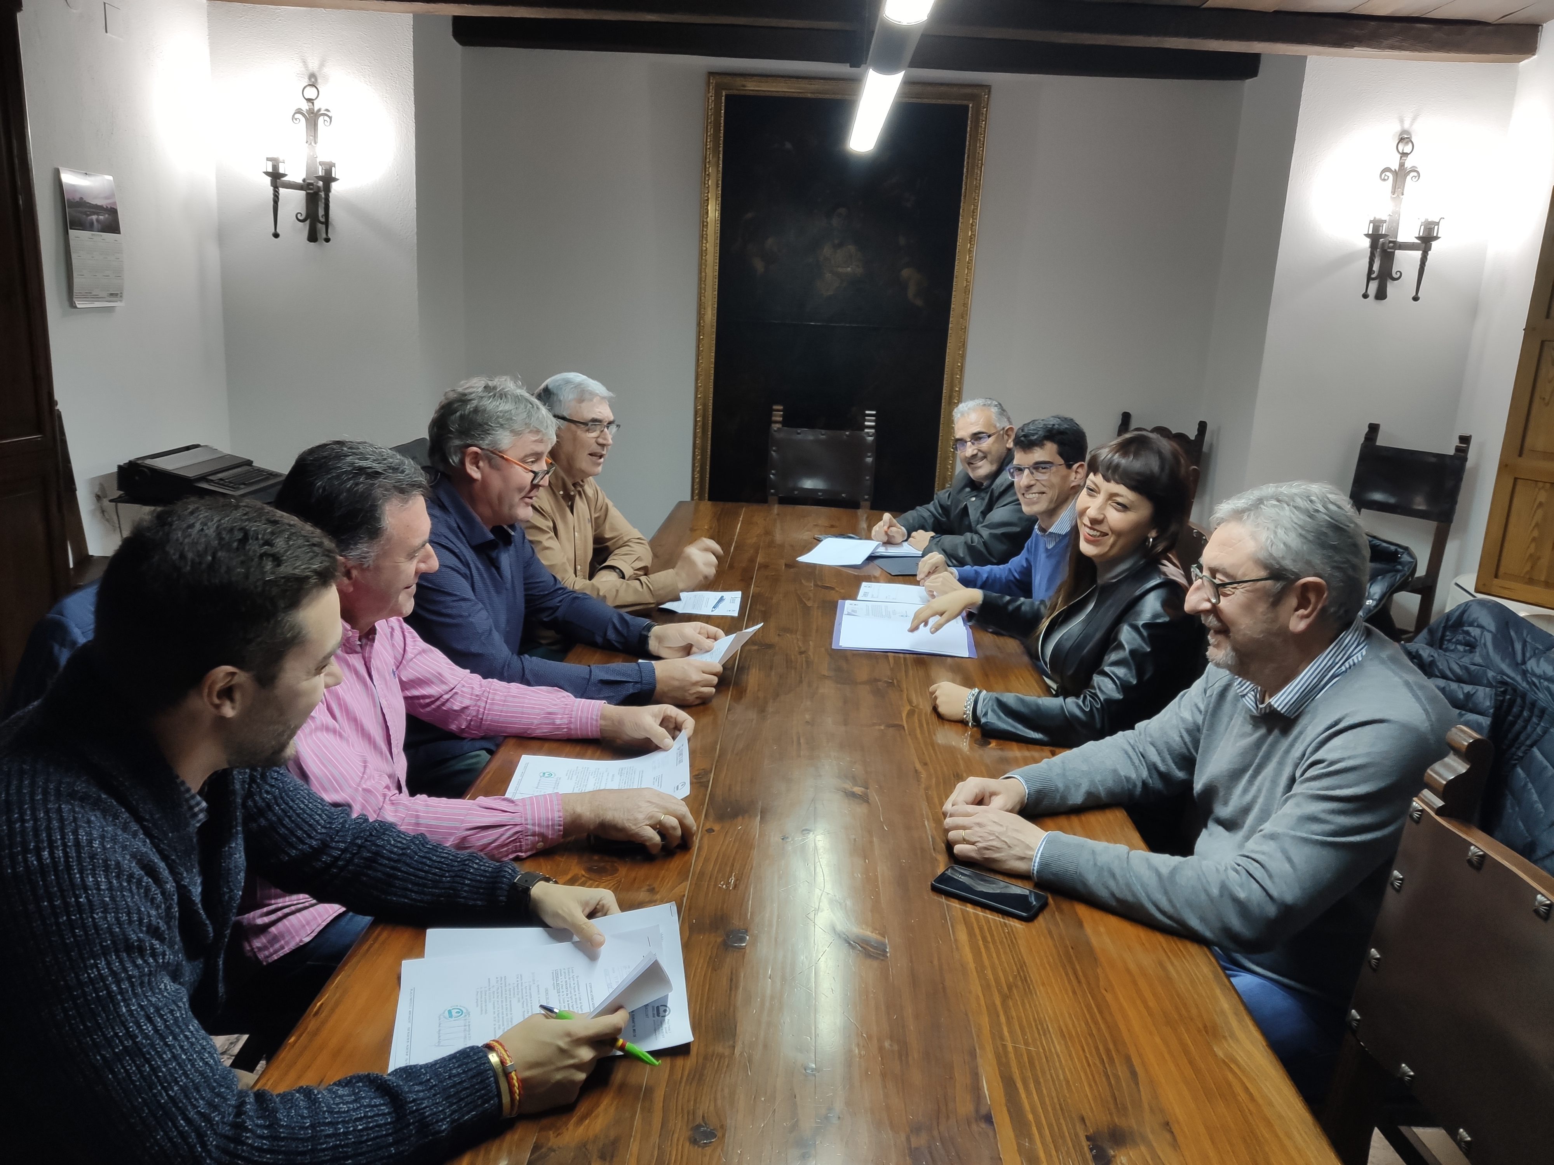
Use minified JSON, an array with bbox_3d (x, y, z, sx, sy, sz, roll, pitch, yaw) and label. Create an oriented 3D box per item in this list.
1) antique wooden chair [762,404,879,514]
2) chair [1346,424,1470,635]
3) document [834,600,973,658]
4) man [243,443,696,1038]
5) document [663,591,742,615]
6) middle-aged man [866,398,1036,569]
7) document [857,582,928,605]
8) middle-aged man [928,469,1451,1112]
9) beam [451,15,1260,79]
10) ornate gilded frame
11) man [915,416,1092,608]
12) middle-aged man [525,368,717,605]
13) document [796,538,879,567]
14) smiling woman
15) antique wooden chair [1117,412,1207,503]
[{"bbox_3d":[0.155,-0.155,5.133,0.465,1.120,0.480,3,13,-1],"label":"antique wooden chair"},{"bbox_3d":[2.769,-0.123,5.562,0.480,1.120,0.470,-9,18,-43],"label":"chair"},{"bbox_3d":[0.316,0.106,3.056,0.320,0.012,0.460,3,13,0],"label":"document"},{"bbox_3d":[-0.511,0.429,1.882,0.700,1.330,0.560,3,13,1],"label":"man"},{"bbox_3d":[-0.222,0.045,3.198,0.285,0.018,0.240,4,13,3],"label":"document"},{"bbox_3d":[0.657,0.063,3.783,0.660,1.300,0.560,-4,15,-28],"label":"middle-aged man"},{"bbox_3d":[0.375,0.031,3.333,0.297,0.006,0.210,3,13,1],"label":"document"},{"bbox_3d":[0.522,0.521,1.665,0.670,1.355,0.560,1,13,-7],"label":"middle-aged man"},{"bbox_3d":[0.355,-2.449,5.532,3.650,0.150,0.180,3,13,2],"label":"beam"},{"bbox_3d":[0.311,-1.410,6.537,1.471,2.451,0.080,3,13,1],"label":"ornate gilded frame"},{"bbox_3d":[0.681,0.183,3.276,0.660,1.300,0.550,-2,14,-22],"label":"man"},{"bbox_3d":[-0.513,0.146,3.059,0.680,1.347,0.560,7,14,18],"label":"middle-aged man"},{"bbox_3d":[0.208,-0.100,3.881,0.205,0.020,0.300,6,13,14],"label":"document"},{"bbox_3d":[0.617,0.341,2.483,0.660,1.345,0.570,-1,14,-18],"label":"smiling woman"},{"bbox_3d":[1.805,-0.276,6.110,0.480,1.080,0.480,15,18,43],"label":"antique wooden chair"}]

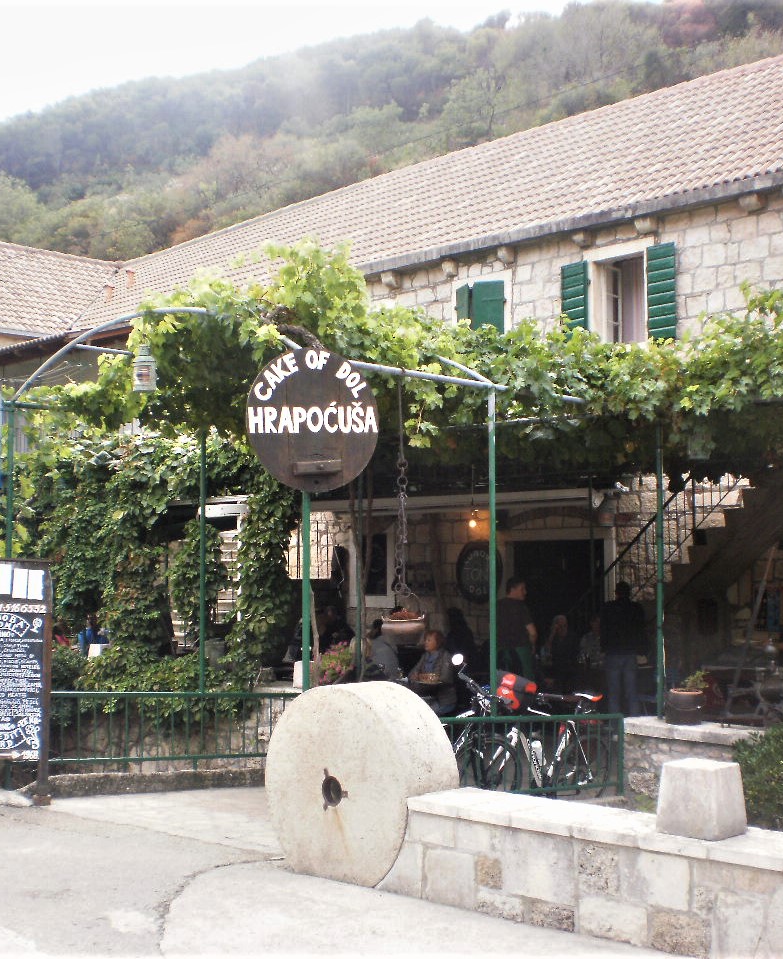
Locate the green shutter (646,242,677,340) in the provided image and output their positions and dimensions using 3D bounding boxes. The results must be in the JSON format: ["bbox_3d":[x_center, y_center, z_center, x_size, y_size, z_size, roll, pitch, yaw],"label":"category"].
[{"bbox_3d":[3.468,-2.396,18.033,0.050,1.200,0.430,3,-4,-43],"label":"green shutter"}]

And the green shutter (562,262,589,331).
[{"bbox_3d":[2.488,-2.345,19.083,0.050,1.200,0.440,2,-4,-37],"label":"green shutter"}]

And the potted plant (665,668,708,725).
[{"bbox_3d":[2.484,1.824,11.800,0.340,0.450,0.320,-1,-3,12],"label":"potted plant"}]

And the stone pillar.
[{"bbox_3d":[1.258,1.289,5.679,0.260,0.272,0.260,-2,-4,41],"label":"stone pillar"}]

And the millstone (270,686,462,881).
[{"bbox_3d":[-0.160,1.540,6.975,0.361,1.032,1.032,3,-4,-44],"label":"millstone"}]

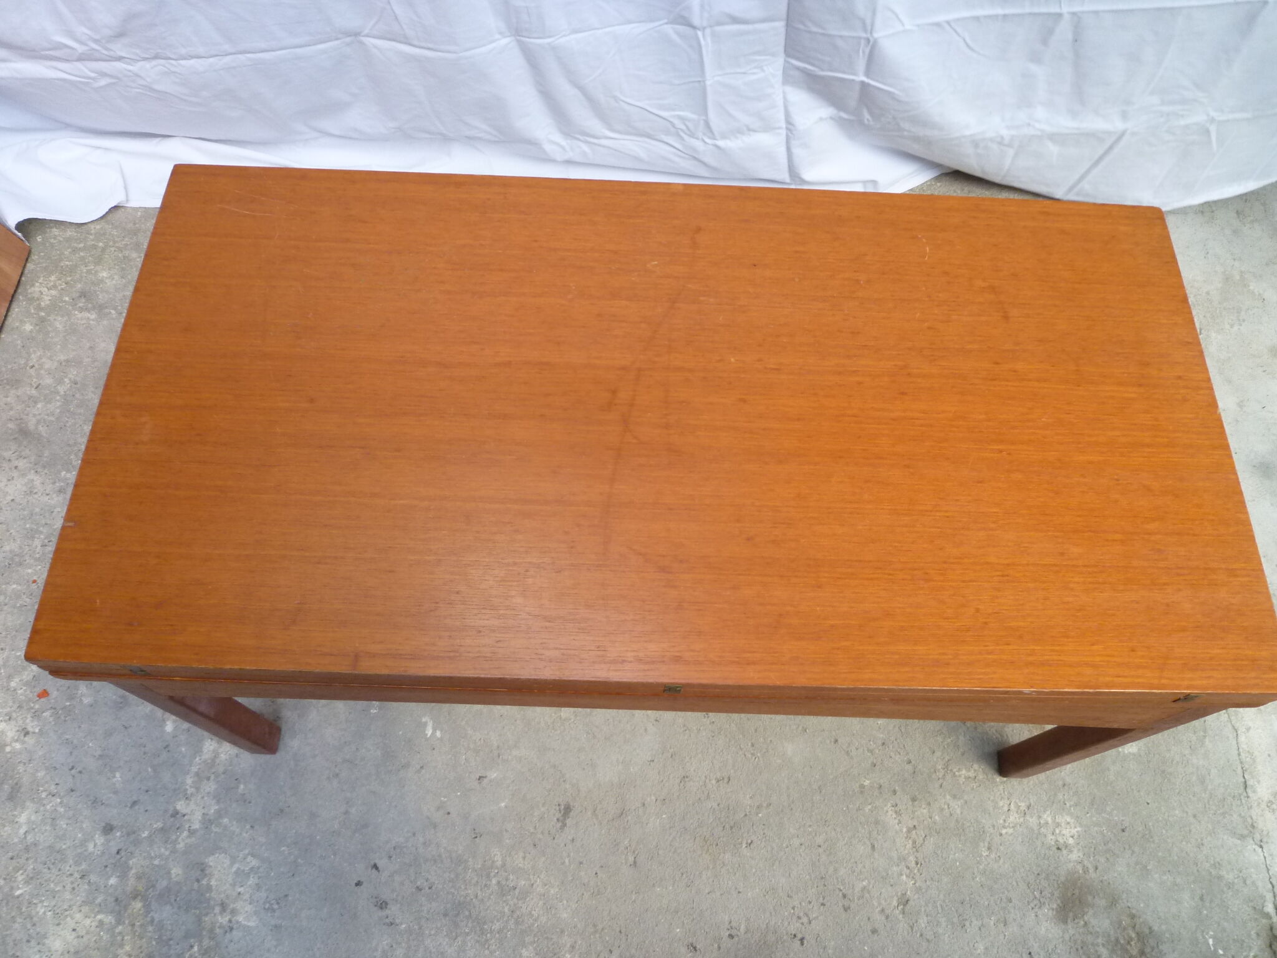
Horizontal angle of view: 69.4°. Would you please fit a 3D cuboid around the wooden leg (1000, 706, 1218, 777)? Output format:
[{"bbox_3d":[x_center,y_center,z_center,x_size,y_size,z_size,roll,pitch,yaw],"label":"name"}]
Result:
[{"bbox_3d":[0.532,0.305,1.094,0.032,0.432,0.033,2,64,-2],"label":"wooden leg"}]

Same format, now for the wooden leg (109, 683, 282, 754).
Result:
[{"bbox_3d":[-0.498,0.265,1.065,0.032,0.432,0.033,2,64,-2],"label":"wooden leg"}]

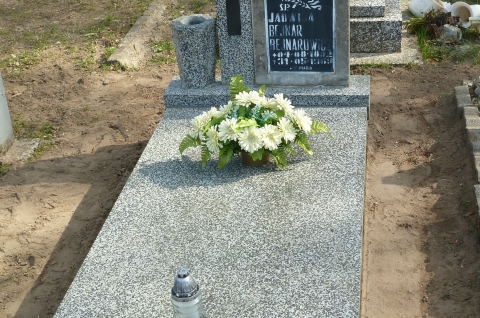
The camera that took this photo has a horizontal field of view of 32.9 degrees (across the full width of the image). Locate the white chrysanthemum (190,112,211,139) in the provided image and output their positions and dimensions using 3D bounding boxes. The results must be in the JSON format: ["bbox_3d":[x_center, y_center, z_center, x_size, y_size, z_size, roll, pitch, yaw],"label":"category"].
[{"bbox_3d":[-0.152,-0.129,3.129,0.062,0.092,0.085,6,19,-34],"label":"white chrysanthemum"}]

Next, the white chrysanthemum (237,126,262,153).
[{"bbox_3d":[0.036,-0.072,3.015,0.098,0.100,0.048,3,3,13],"label":"white chrysanthemum"}]

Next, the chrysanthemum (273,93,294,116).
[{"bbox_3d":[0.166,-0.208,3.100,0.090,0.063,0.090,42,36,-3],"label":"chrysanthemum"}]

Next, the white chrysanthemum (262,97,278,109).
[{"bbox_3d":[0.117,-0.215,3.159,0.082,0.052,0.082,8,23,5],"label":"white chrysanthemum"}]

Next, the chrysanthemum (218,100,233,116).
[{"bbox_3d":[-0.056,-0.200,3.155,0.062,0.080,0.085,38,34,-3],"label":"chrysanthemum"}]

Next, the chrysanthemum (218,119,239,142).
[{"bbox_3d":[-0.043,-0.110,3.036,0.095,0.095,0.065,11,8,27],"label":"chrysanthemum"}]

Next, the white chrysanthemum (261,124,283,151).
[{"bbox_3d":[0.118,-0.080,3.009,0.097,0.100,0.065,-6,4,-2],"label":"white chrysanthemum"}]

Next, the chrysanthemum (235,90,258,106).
[{"bbox_3d":[0.027,-0.235,3.154,0.092,0.055,0.090,-5,21,12],"label":"chrysanthemum"}]

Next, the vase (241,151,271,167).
[{"bbox_3d":[0.062,-0.034,3.151,0.118,0.090,0.118,1,29,10],"label":"vase"}]

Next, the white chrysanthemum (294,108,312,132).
[{"bbox_3d":[0.238,-0.142,3.076,0.048,0.095,0.095,-26,5,47],"label":"white chrysanthemum"}]

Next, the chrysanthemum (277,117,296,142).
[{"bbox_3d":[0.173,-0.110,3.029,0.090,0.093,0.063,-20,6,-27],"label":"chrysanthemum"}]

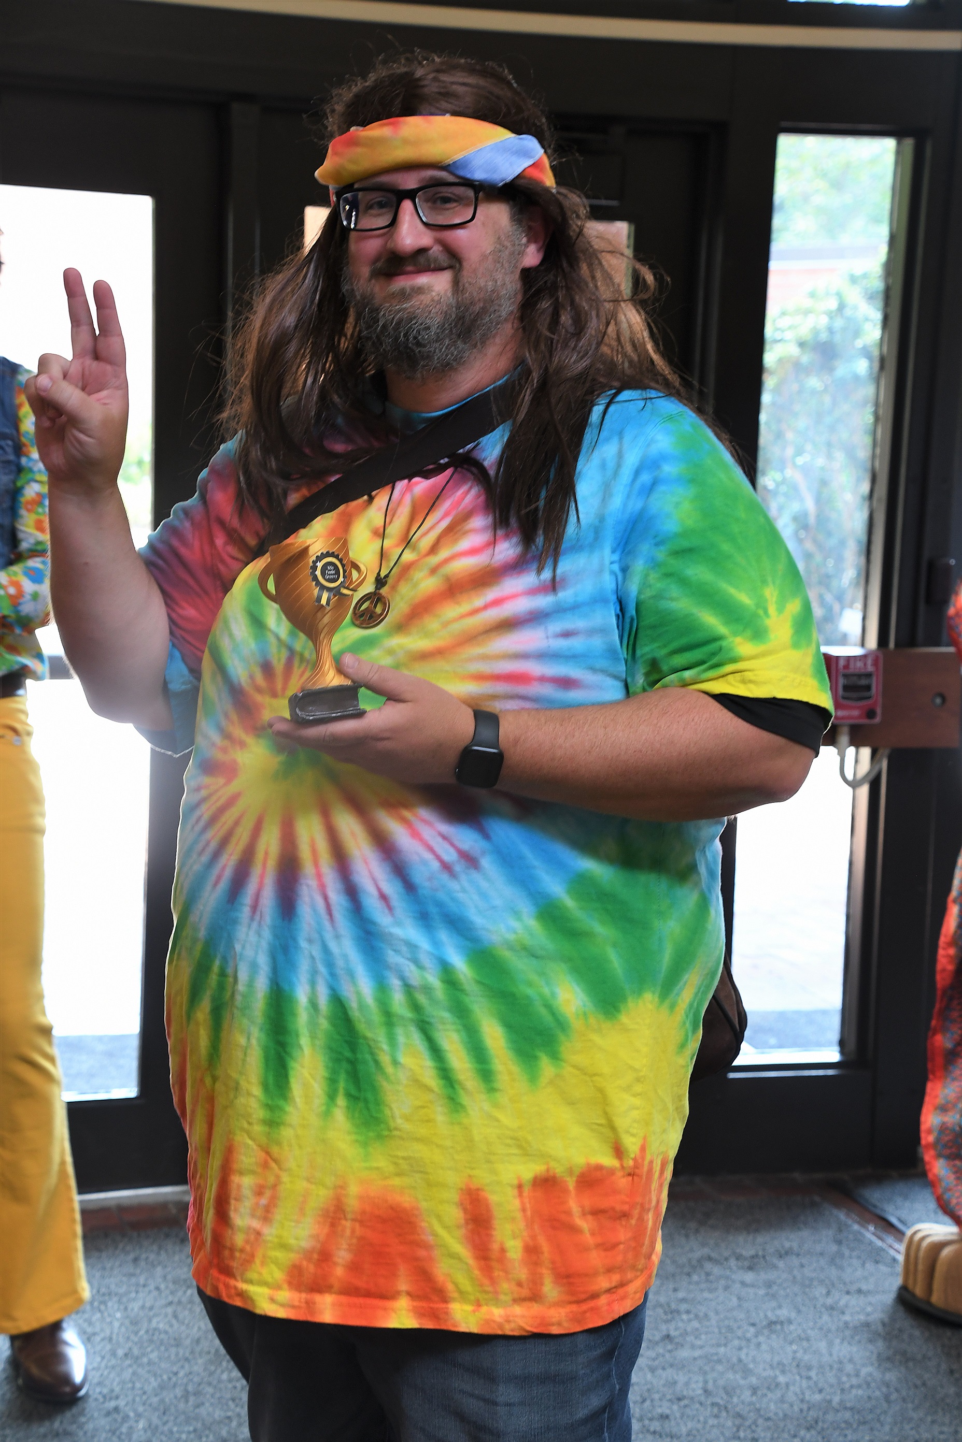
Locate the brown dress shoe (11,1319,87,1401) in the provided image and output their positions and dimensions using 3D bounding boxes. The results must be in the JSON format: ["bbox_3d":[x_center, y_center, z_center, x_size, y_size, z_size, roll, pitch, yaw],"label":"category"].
[{"bbox_3d":[-0.672,0.930,4.602,0.110,0.115,0.300,0,9,-17],"label":"brown dress shoe"}]

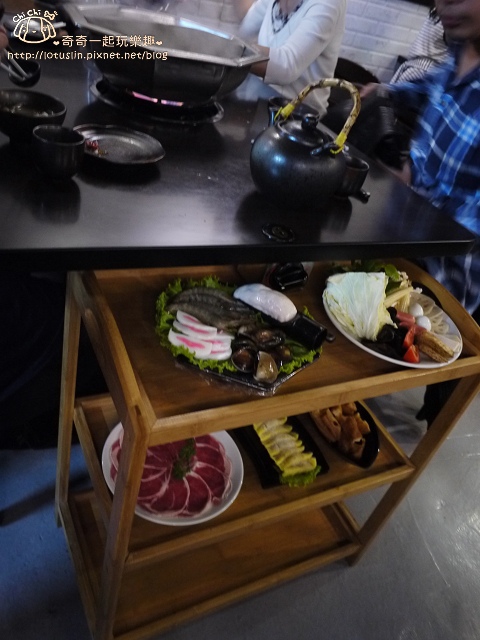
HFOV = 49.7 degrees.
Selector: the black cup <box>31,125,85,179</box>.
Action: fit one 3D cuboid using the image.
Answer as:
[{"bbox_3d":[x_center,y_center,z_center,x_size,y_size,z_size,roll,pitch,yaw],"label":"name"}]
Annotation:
[{"bbox_3d":[-0.280,-0.255,0.803,0.076,0.066,0.076,-6,41,-28],"label":"black cup"}]

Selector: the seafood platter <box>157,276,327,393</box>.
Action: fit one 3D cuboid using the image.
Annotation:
[{"bbox_3d":[0.001,0.010,0.781,0.243,0.058,0.253,-6,41,-29],"label":"seafood platter"}]

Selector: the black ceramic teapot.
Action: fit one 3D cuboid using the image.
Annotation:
[{"bbox_3d":[0.114,-0.328,0.960,0.198,0.232,0.179,39,40,28],"label":"black ceramic teapot"}]

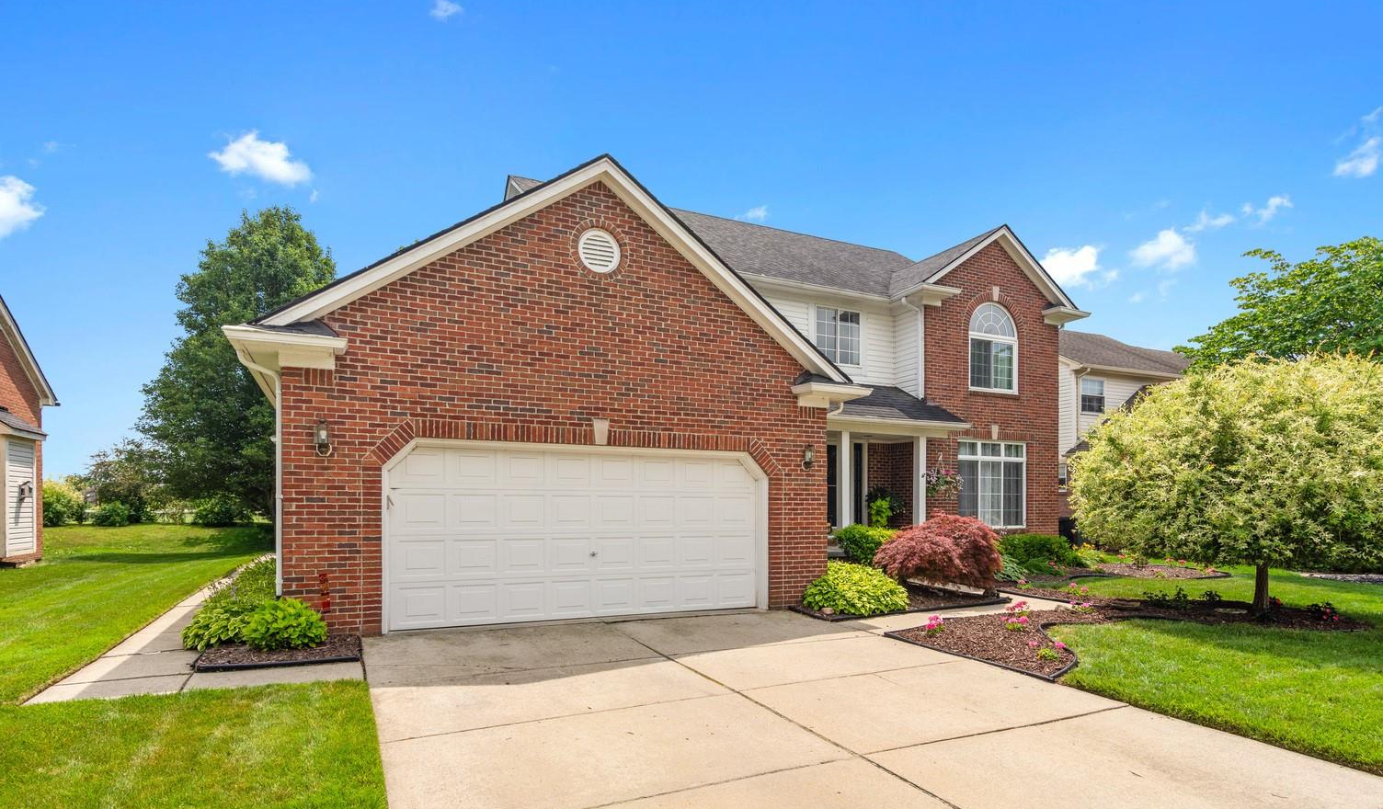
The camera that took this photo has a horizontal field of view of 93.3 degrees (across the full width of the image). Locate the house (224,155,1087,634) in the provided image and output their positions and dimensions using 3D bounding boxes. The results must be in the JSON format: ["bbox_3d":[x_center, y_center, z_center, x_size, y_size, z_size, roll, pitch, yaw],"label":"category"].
[{"bbox_3d":[0.250,-1.050,15.100,16.000,8.800,11.800,2,-4,-24],"label":"house"}]

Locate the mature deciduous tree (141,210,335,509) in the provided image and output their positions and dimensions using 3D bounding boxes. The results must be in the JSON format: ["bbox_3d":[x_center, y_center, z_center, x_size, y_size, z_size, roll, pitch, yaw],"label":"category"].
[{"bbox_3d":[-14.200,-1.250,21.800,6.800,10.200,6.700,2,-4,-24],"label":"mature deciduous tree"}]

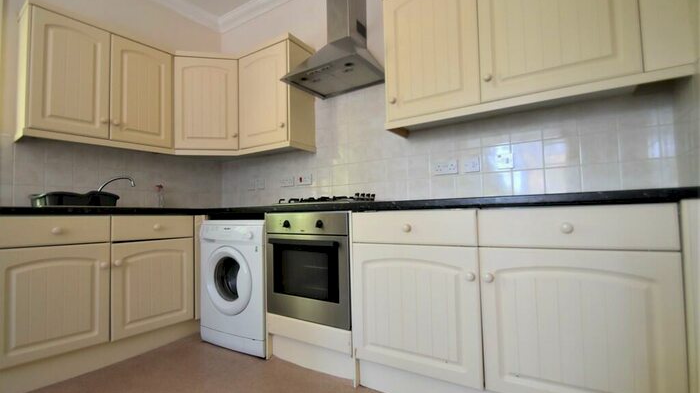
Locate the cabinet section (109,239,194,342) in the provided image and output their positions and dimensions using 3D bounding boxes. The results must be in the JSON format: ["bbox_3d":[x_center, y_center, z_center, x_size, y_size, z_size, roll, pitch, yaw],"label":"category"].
[{"bbox_3d":[-1.454,0.580,1.999,0.450,0.570,0.500,-3,-4,29],"label":"cabinet section"}]

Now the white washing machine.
[{"bbox_3d":[-0.630,0.576,2.122,0.595,0.832,0.560,-3,-5,28],"label":"white washing machine"}]

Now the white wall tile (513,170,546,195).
[{"bbox_3d":[0.999,-0.074,1.626,0.151,0.151,0.010,-3,-4,29],"label":"white wall tile"}]

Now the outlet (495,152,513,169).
[{"bbox_3d":[0.862,-0.199,1.631,0.088,0.088,0.012,-3,-5,31],"label":"outlet"}]

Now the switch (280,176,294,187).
[{"bbox_3d":[-0.532,-0.122,2.478,0.148,0.086,0.012,-3,-5,31],"label":"switch"}]

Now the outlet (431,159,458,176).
[{"bbox_3d":[0.590,-0.177,1.800,0.146,0.087,0.012,-3,-5,31],"label":"outlet"}]

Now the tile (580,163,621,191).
[{"bbox_3d":[1.268,-0.089,1.475,0.151,0.151,0.010,-3,-4,29],"label":"tile"}]

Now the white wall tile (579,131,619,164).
[{"bbox_3d":[1.264,-0.243,1.484,0.151,0.151,0.010,-3,-4,29],"label":"white wall tile"}]

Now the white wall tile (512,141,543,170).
[{"bbox_3d":[0.958,-0.217,1.572,0.153,0.153,0.010,-3,-5,31],"label":"white wall tile"}]

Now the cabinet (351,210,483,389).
[{"bbox_3d":[0.410,0.439,1.525,0.592,0.740,0.580,-3,-5,31],"label":"cabinet"}]

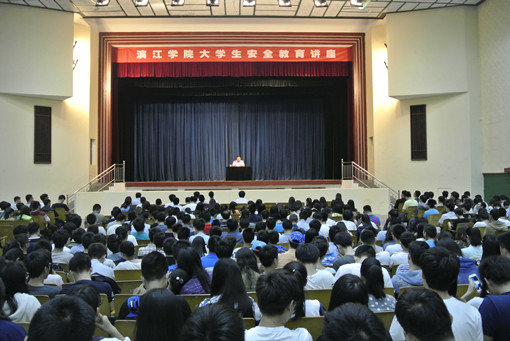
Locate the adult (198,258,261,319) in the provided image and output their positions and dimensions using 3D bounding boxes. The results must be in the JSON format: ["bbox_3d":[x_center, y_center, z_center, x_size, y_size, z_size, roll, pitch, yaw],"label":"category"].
[{"bbox_3d":[-0.182,1.244,3.192,0.470,1.250,0.750,0,-1,-2],"label":"adult"}]

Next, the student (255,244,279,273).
[{"bbox_3d":[0.139,1.450,4.862,0.480,1.270,0.750,0,-1,-2],"label":"student"}]

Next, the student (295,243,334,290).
[{"bbox_3d":[0.450,1.230,3.750,0.500,1.250,0.750,-1,0,-1],"label":"student"}]

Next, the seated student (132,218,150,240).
[{"bbox_3d":[-2.121,1.505,8.012,0.480,1.270,0.750,0,-1,-2],"label":"seated student"}]

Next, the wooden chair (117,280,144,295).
[{"bbox_3d":[-1.270,1.580,4.680,0.520,0.850,0.550,-1,0,-2],"label":"wooden chair"}]

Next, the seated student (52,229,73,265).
[{"bbox_3d":[-2.760,1.470,6.250,0.500,1.250,0.750,-1,0,3],"label":"seated student"}]

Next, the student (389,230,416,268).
[{"bbox_3d":[1.900,1.380,5.500,0.500,1.250,0.750,0,0,-3],"label":"student"}]

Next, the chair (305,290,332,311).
[{"bbox_3d":[0.496,1.482,4.015,0.500,0.830,0.550,0,-1,-2],"label":"chair"}]

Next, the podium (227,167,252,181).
[{"bbox_3d":[-0.799,0.192,21.900,1.320,0.720,0.600,0,-1,-2],"label":"podium"}]

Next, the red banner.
[{"bbox_3d":[-1.138,-5.907,21.700,12.100,0.790,0.050,0,-1,-2],"label":"red banner"}]

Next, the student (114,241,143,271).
[{"bbox_3d":[-1.600,1.500,5.600,0.500,1.220,0.750,-1,0,0],"label":"student"}]

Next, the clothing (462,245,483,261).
[{"bbox_3d":[3.020,1.300,5.850,0.430,0.580,0.300,0,0,-6],"label":"clothing"}]

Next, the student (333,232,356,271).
[{"bbox_3d":[1.020,1.280,4.700,0.500,1.250,0.750,0,0,-3],"label":"student"}]

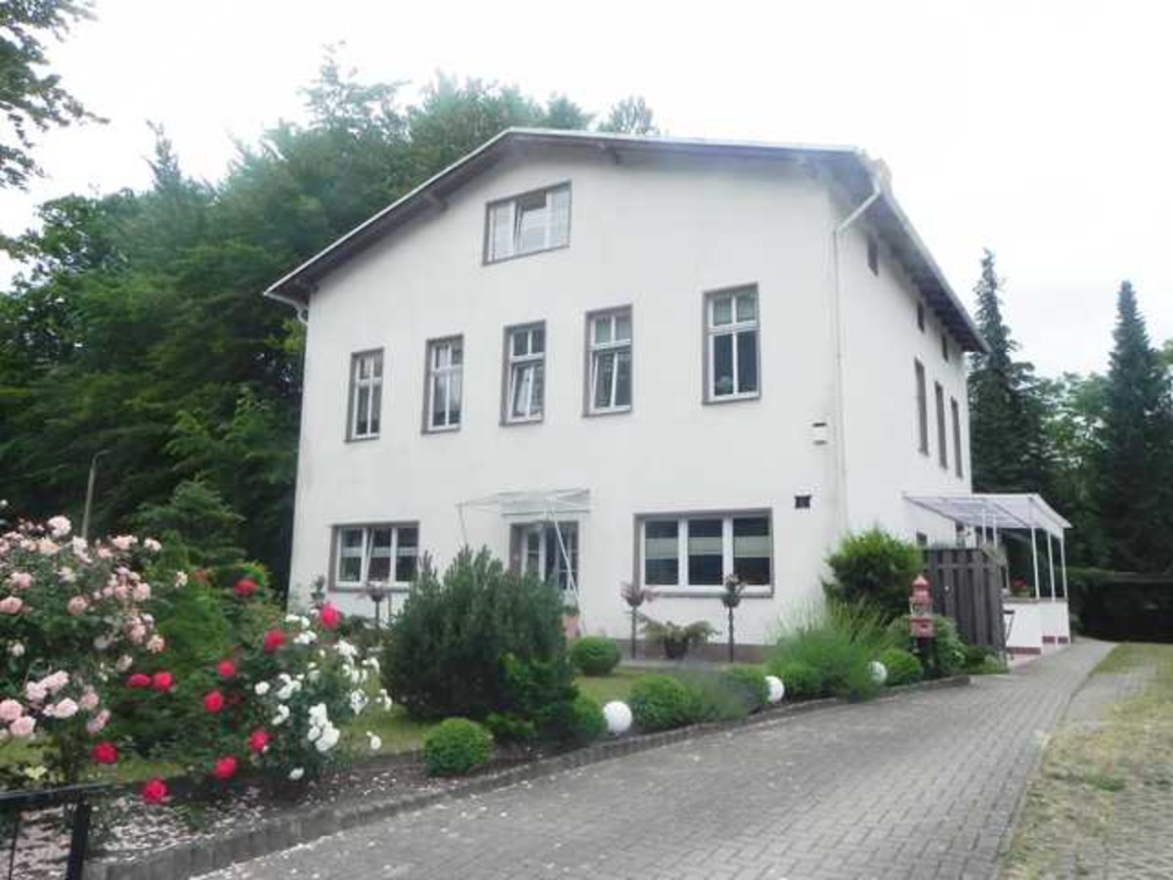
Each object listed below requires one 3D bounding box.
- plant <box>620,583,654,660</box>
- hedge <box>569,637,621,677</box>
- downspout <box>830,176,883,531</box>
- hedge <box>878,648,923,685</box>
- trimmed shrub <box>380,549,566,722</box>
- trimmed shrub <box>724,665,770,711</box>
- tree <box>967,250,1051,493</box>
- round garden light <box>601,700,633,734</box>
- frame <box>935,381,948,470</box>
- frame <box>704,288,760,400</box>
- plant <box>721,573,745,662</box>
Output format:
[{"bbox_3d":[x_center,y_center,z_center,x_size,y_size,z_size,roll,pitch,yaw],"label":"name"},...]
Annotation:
[{"bbox_3d":[0.836,2.940,14.350,0.540,1.256,0.540,1,-10,0],"label":"plant"},{"bbox_3d":[0.123,2.853,11.643,0.660,0.520,0.660,1,-10,0],"label":"hedge"},{"bbox_3d":[4.237,-0.300,13.401,0.800,7.400,0.140,-5,-11,32],"label":"downspout"},{"bbox_3d":[3.620,2.592,10.155,0.489,0.385,0.489,-5,-12,29],"label":"hedge"},{"bbox_3d":[-1.089,1.818,8.584,1.777,1.522,1.635,1,-10,0],"label":"trimmed shrub"},{"bbox_3d":[1.570,2.415,8.607,0.460,0.420,0.460,1,-10,0],"label":"trimmed shrub"},{"bbox_3d":[15.404,-0.266,32.776,4.000,14.280,4.000,1,-10,0],"label":"tree"},{"bbox_3d":[0.255,2.276,7.236,0.261,0.261,0.261,1,-10,0],"label":"round garden light"},{"bbox_3d":[8.721,-0.358,21.822,0.150,2.050,1.100,-5,-12,31],"label":"frame"},{"bbox_3d":[2.356,-1.521,14.169,0.911,1.868,0.130,-5,-12,29],"label":"frame"},{"bbox_3d":[2.183,2.641,13.115,0.335,1.290,0.335,-5,-12,29],"label":"plant"}]

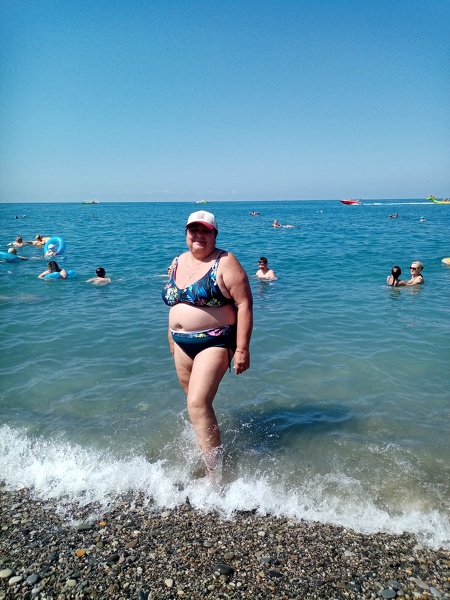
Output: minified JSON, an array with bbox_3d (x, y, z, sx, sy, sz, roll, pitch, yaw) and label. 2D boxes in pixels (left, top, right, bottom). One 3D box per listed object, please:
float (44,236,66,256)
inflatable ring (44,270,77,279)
[{"bbox_3d":[-5.045,-1.561,13.400,0.680,0.680,0.180,-5,5,-20],"label":"float"},{"bbox_3d":[-3.498,-0.530,9.600,0.720,0.200,0.720,-5,13,-20],"label":"inflatable ring"}]

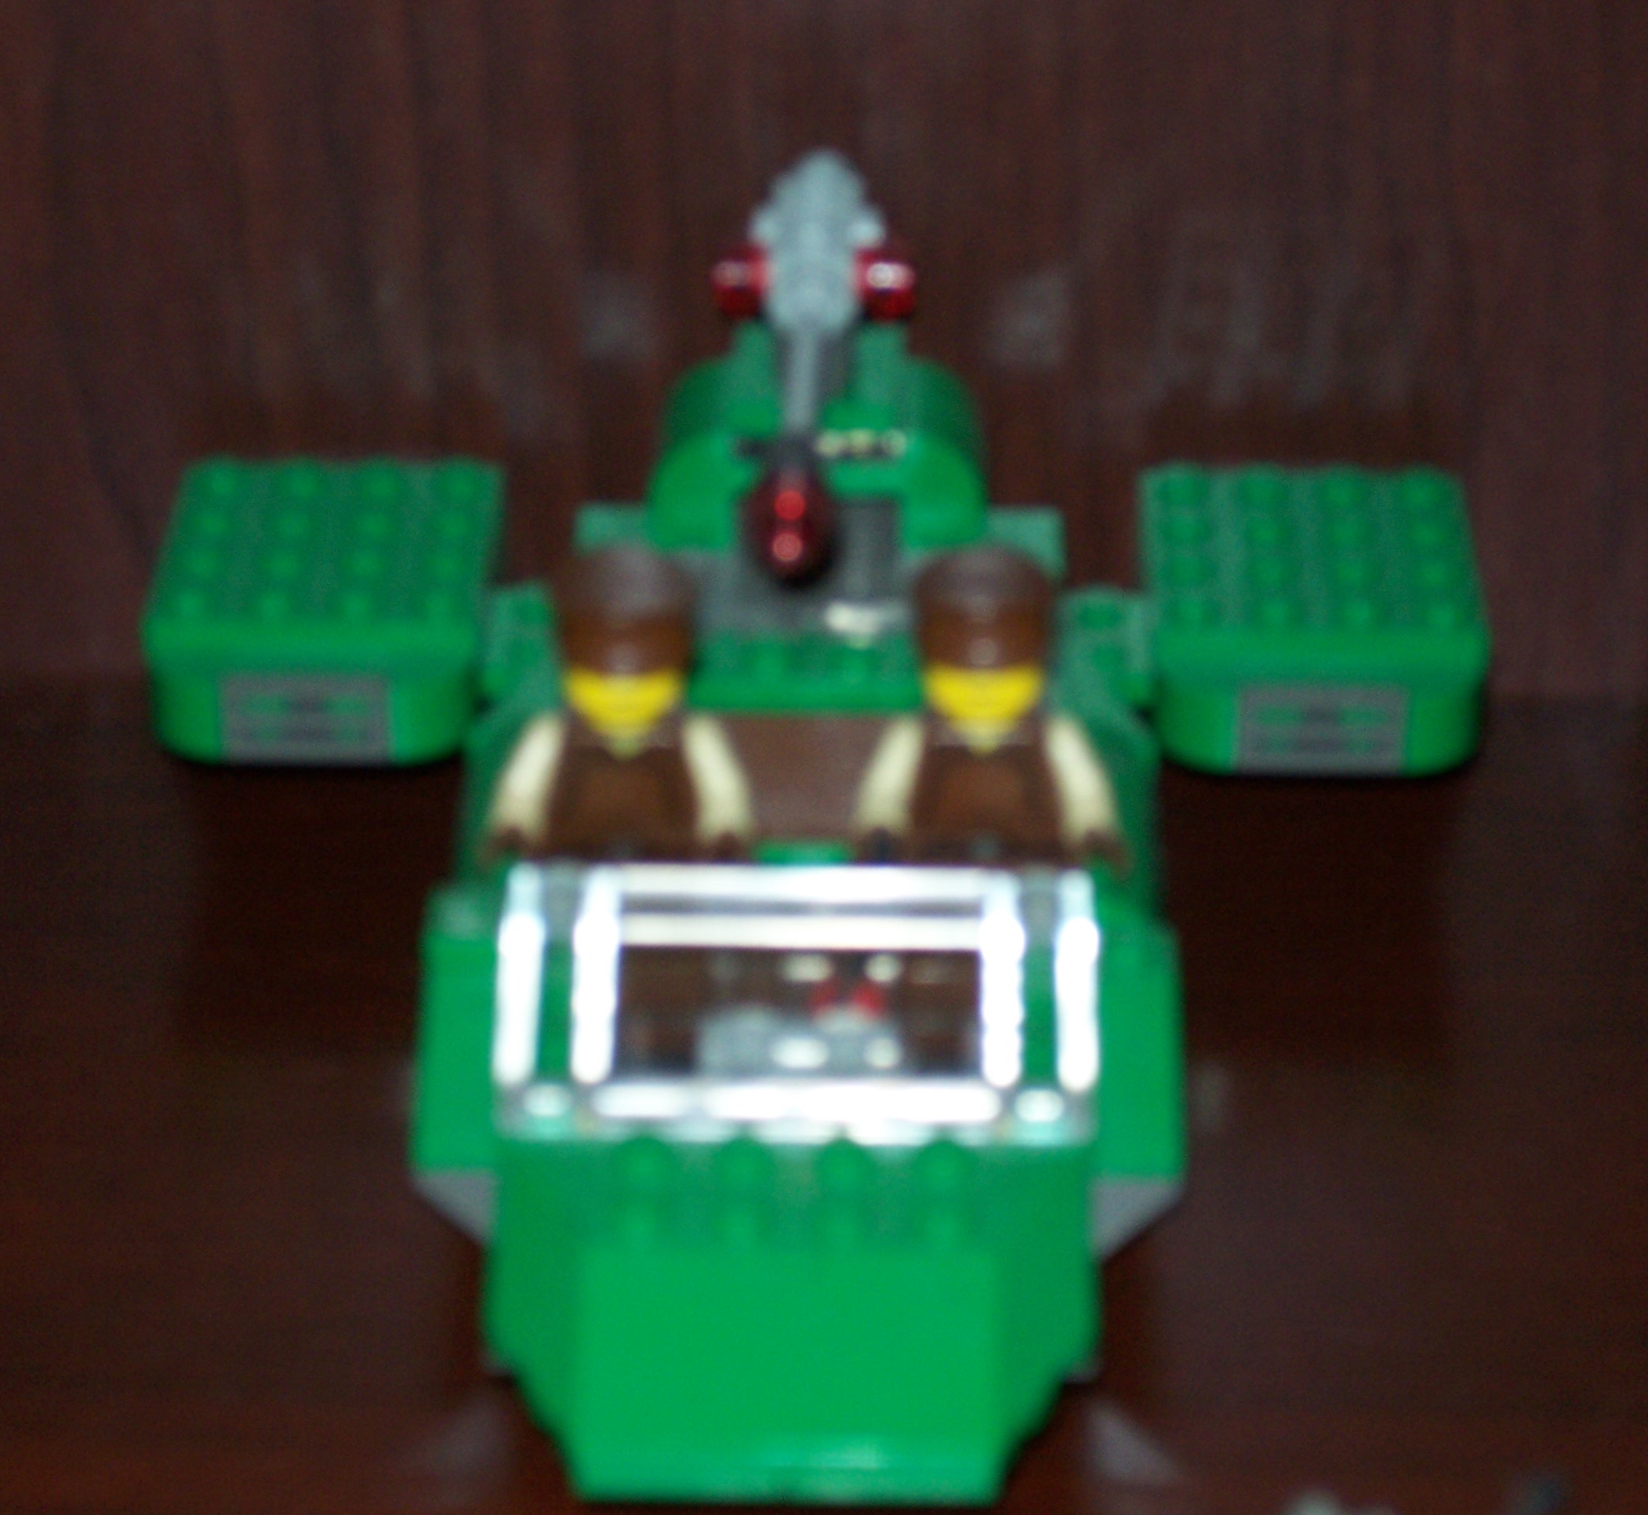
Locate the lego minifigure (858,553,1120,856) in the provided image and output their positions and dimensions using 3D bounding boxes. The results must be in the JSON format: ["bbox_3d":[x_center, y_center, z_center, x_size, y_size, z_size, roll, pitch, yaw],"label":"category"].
[{"bbox_3d":[0.014,0.001,0.428,0.024,0.033,0.018,0,32,1],"label":"lego minifigure"}]

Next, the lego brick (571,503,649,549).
[{"bbox_3d":[-0.021,-0.020,0.473,0.009,0.006,0.011,0,32,1],"label":"lego brick"}]

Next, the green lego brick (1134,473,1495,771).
[{"bbox_3d":[0.047,-0.014,0.472,0.032,0.017,0.032,0,32,1],"label":"green lego brick"}]

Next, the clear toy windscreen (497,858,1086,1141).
[{"bbox_3d":[-0.002,0.020,0.391,0.048,0.018,0.016,0,32,1],"label":"clear toy windscreen"}]

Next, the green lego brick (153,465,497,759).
[{"bbox_3d":[-0.049,-0.015,0.474,0.032,0.017,0.032,0,32,1],"label":"green lego brick"}]

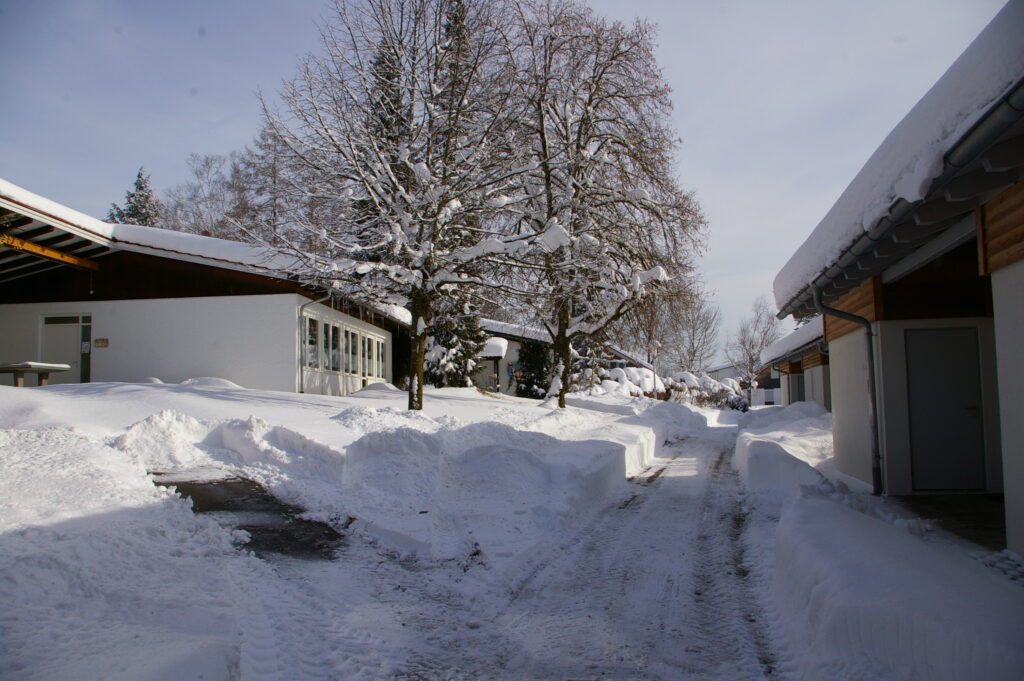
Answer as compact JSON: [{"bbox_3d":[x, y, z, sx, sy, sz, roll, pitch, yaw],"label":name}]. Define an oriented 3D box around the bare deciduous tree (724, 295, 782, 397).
[{"bbox_3d":[13.560,0.588,43.000,3.300,6.200,3.300,-1,-5,0],"label":"bare deciduous tree"}]

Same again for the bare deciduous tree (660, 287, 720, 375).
[{"bbox_3d":[11.165,0.000,48.000,3.900,6.900,3.900,-1,-5,0],"label":"bare deciduous tree"}]

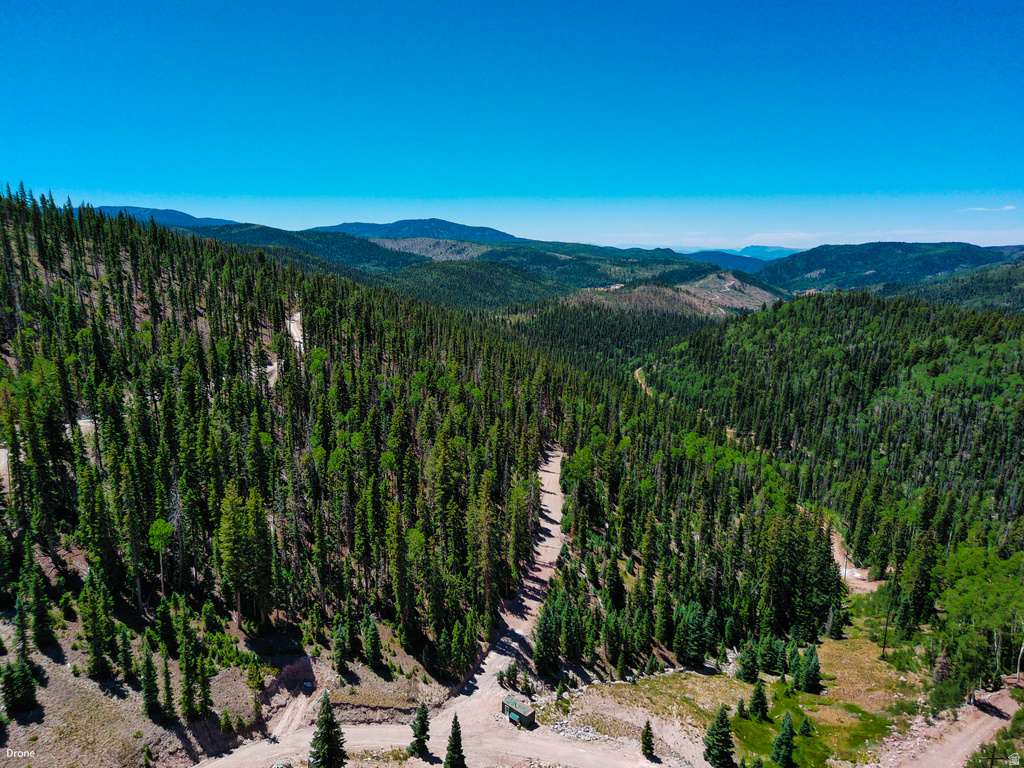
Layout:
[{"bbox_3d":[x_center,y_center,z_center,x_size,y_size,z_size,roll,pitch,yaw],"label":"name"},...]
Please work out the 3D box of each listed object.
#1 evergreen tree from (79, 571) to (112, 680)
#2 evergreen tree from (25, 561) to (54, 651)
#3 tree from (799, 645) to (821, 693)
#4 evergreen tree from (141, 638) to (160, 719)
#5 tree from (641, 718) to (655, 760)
[{"bbox_3d":[-73.330,41.560,118.380,4.700,19.720,4.700,0,12,0],"label":"evergreen tree"},{"bbox_3d":[-87.250,40.810,125.040,4.230,16.500,4.230,0,12,0],"label":"evergreen tree"},{"bbox_3d":[61.783,57.678,138.827,3.500,10.890,3.500,0,11,0],"label":"tree"},{"bbox_3d":[-60.180,48.380,112.180,2.800,13.860,2.800,0,12,0],"label":"evergreen tree"},{"bbox_3d":[23.911,61.605,118.037,2.200,7.300,2.200,0,11,0],"label":"tree"}]

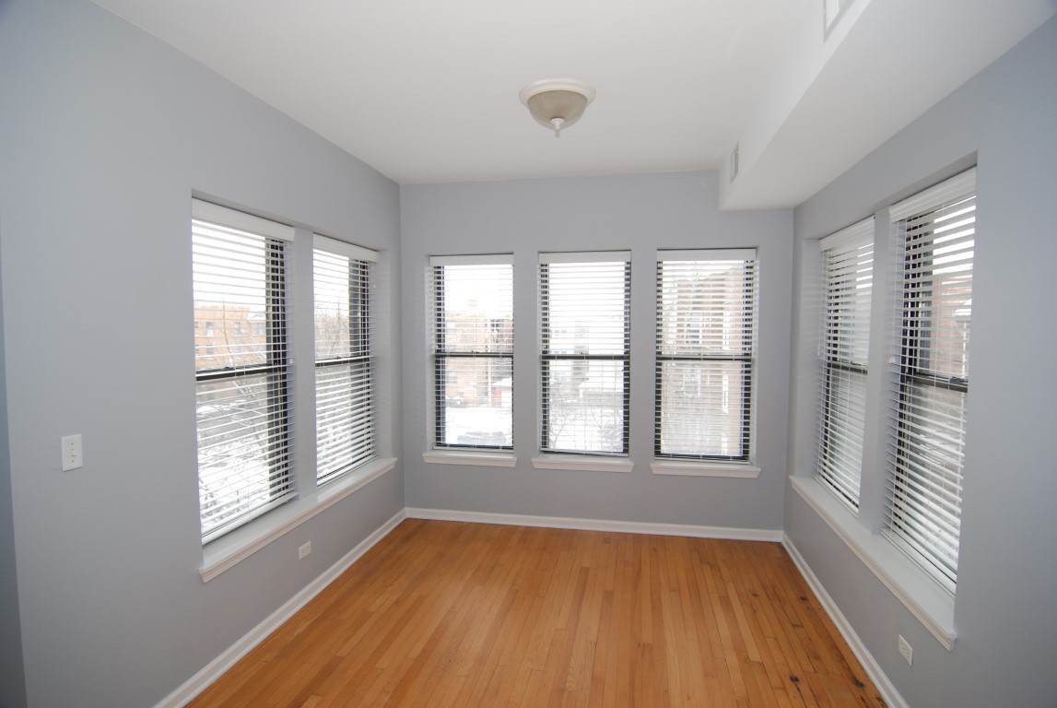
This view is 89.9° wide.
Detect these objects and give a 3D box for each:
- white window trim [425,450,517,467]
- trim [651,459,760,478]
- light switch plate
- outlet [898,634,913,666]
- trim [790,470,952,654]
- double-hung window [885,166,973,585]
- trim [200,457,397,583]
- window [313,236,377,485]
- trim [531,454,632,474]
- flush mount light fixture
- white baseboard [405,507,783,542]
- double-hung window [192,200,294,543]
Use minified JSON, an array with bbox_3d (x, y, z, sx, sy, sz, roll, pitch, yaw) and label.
[{"bbox_3d":[-0.474,0.877,4.410,0.805,0.090,0.149,1,3,10],"label":"white window trim"},{"bbox_3d":[1.353,0.895,4.095,0.808,0.090,0.149,1,3,10],"label":"trim"},{"bbox_3d":[-1.573,0.340,1.828,0.012,0.115,0.070,1,3,11],"label":"light switch plate"},{"bbox_3d":[1.559,1.227,2.192,0.010,0.071,0.115,1,3,11],"label":"outlet"},{"bbox_3d":[1.732,0.964,2.765,0.166,0.095,1.975,1,3,11],"label":"trim"},{"bbox_3d":[1.742,0.119,2.249,0.111,1.652,0.863,1,3,11],"label":"double-hung window"},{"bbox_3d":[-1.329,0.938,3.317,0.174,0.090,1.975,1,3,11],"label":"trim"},{"bbox_3d":[-1.324,0.029,3.824,0.111,1.652,0.896,1,3,11],"label":"window"},{"bbox_3d":[0.435,0.886,4.253,0.812,0.090,0.149,1,3,10],"label":"trim"},{"bbox_3d":[0.146,-1.191,2.655,0.378,0.210,0.378,1,3,11],"label":"flush mount light fixture"},{"bbox_3d":[0.438,1.372,4.245,3.010,0.103,0.020,1,3,10],"label":"white baseboard"},{"bbox_3d":[-1.526,0.085,2.829,0.111,1.652,0.838,1,3,11],"label":"double-hung window"}]

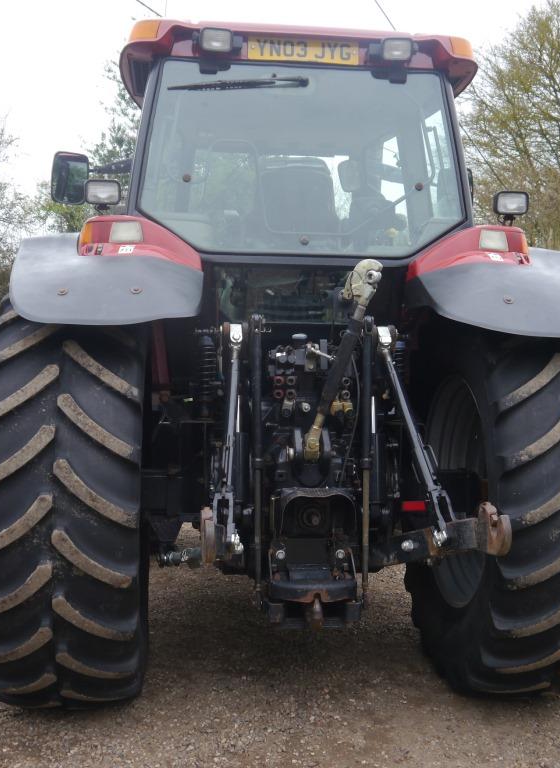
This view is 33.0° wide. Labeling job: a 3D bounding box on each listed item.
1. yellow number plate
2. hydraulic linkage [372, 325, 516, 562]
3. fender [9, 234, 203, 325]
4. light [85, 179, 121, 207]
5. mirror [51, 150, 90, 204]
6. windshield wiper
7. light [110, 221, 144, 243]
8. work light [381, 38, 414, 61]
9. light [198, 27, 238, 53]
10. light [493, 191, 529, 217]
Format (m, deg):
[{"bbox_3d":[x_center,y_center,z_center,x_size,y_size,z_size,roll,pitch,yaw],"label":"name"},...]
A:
[{"bbox_3d":[0.112,-1.555,4.421,0.520,0.111,0.012,1,-9,-5],"label":"yellow number plate"},{"bbox_3d":[0.568,0.269,3.667,0.430,1.000,0.880,1,0,-5],"label":"hydraulic linkage"},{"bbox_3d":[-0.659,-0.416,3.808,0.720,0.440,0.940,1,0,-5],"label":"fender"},{"bbox_3d":[-0.738,-0.798,3.955,0.147,0.103,0.095,1,6,-8],"label":"light"},{"bbox_3d":[-1.158,-1.140,5.250,0.205,0.298,0.090,1,0,-20],"label":"mirror"},{"bbox_3d":[-0.196,-1.413,4.460,0.655,0.068,0.060,1,0,-5],"label":"windshield wiper"},{"bbox_3d":[-0.620,-0.612,3.846,0.132,0.085,0.060,1,-5,-5],"label":"light"},{"bbox_3d":[0.527,-1.507,4.263,0.146,0.104,0.095,1,15,-5],"label":"work light"},{"bbox_3d":[-0.280,-1.522,4.195,0.146,0.104,0.095,1,15,-5],"label":"light"},{"bbox_3d":[0.998,-0.780,4.103,0.147,0.103,0.095,1,6,-8],"label":"light"}]

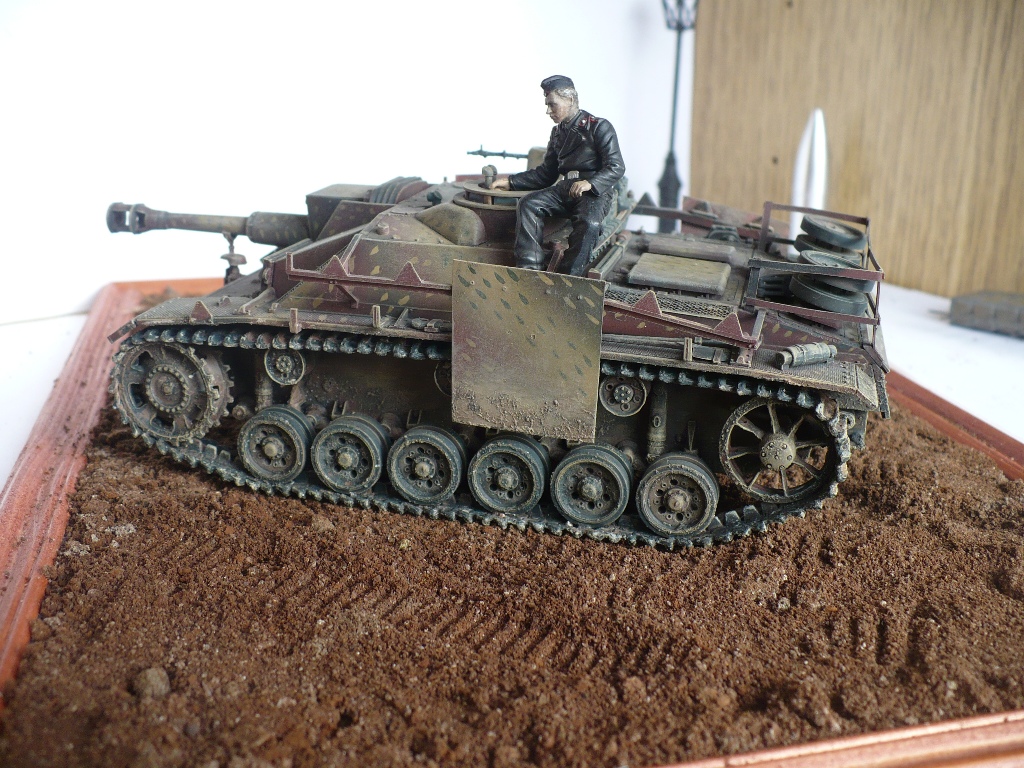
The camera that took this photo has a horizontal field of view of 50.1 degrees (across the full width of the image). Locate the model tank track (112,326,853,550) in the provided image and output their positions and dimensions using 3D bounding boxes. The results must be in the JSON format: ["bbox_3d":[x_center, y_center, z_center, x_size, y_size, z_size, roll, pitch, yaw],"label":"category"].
[{"bbox_3d":[-0.011,0.008,0.213,0.146,0.035,0.012,6,21,14],"label":"model tank track"}]

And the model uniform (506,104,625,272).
[{"bbox_3d":[0.007,-0.036,0.207,0.025,0.031,0.020,18,26,38],"label":"model uniform"}]

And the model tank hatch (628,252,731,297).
[{"bbox_3d":[0.034,-0.022,0.219,0.019,0.002,0.018,9,22,13],"label":"model tank hatch"}]

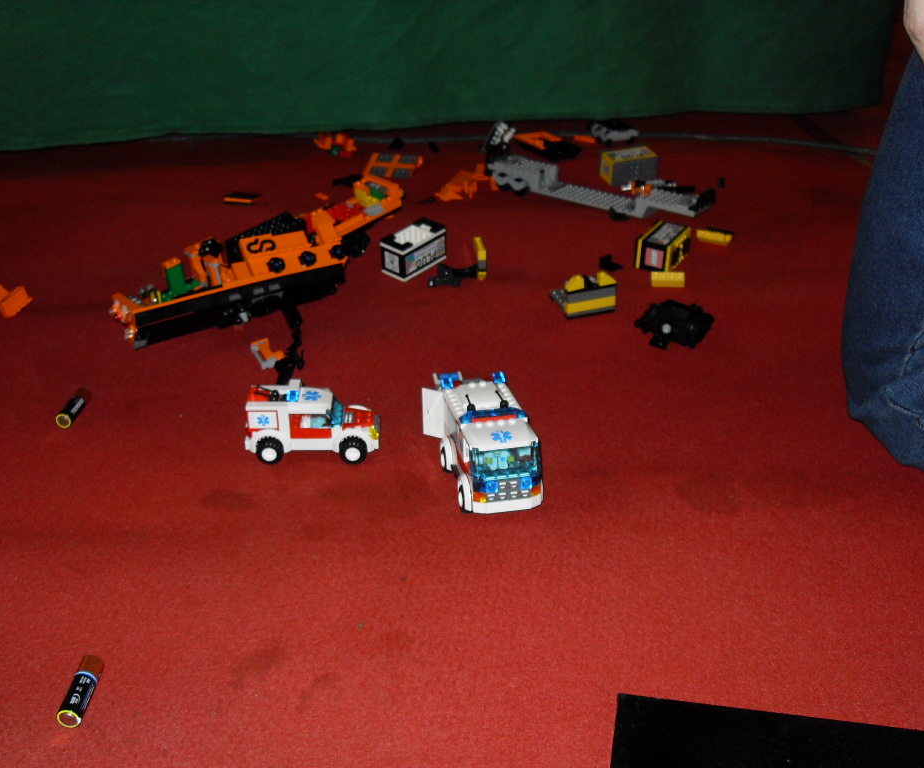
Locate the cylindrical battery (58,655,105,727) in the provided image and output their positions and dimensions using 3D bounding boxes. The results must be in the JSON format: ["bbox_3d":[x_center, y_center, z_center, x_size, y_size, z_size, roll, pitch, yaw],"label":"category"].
[{"bbox_3d":[-0.226,0.181,0.652,0.014,0.014,0.050,-1,28,-1],"label":"cylindrical battery"}]

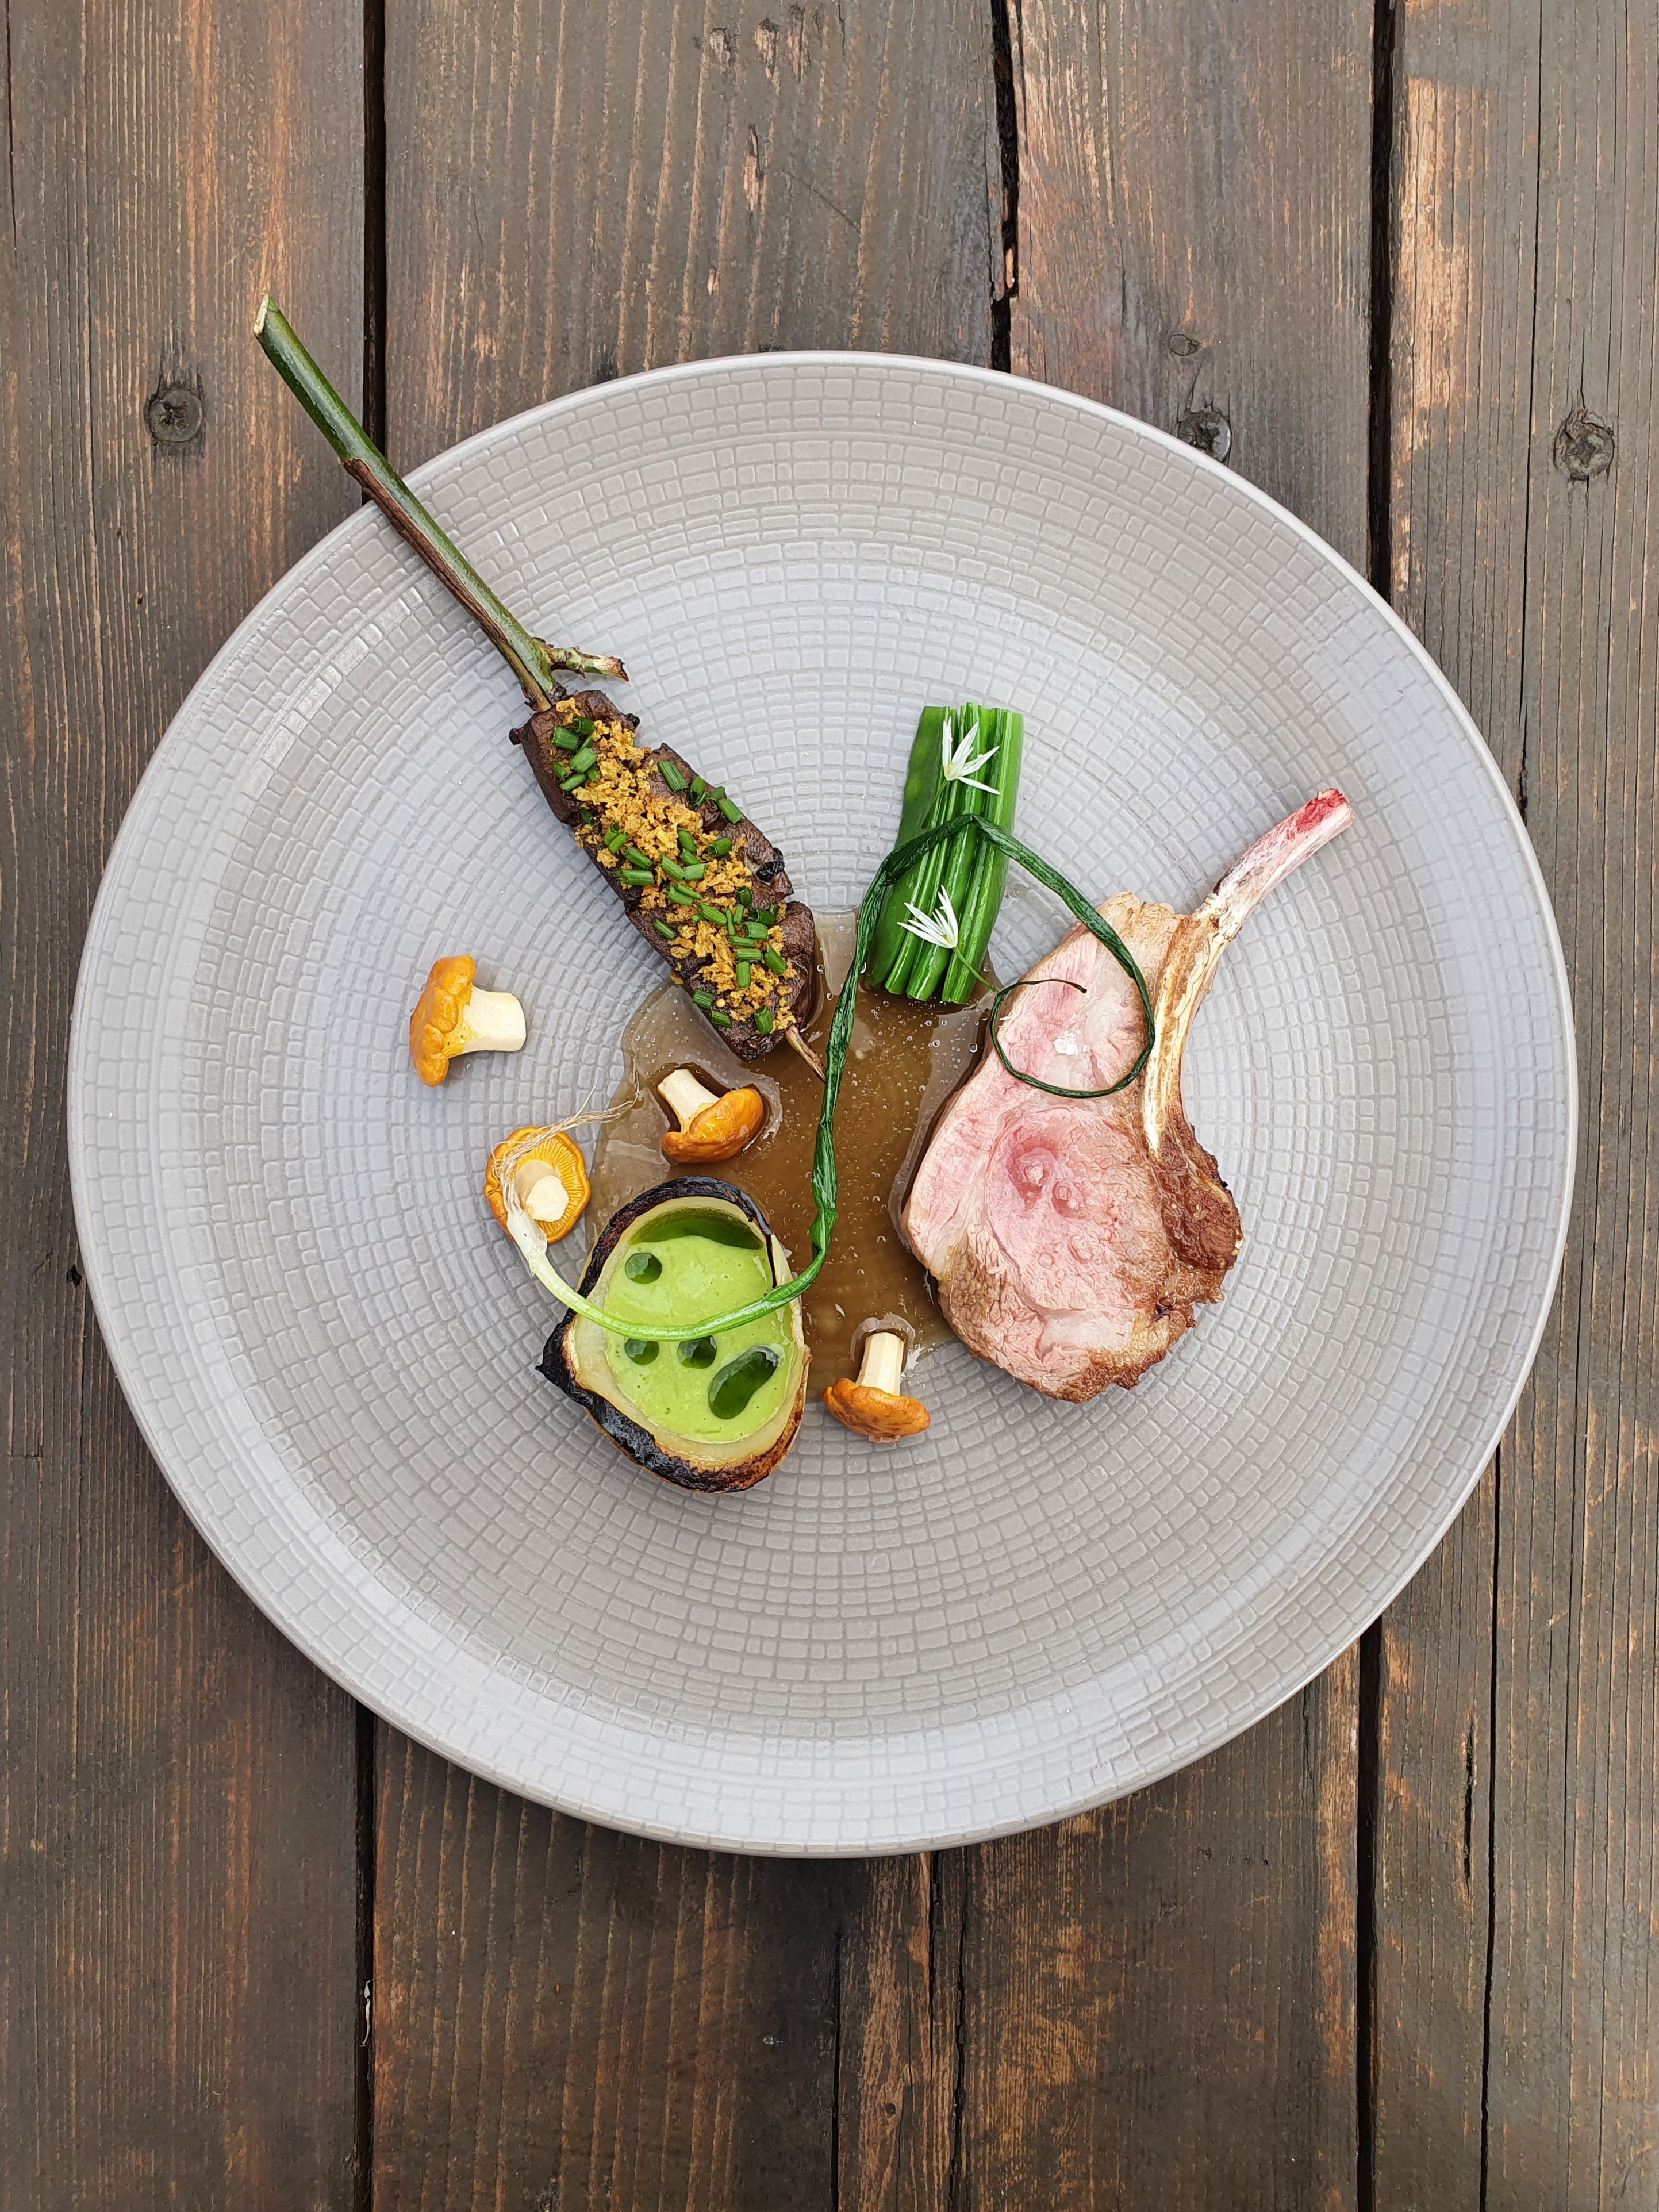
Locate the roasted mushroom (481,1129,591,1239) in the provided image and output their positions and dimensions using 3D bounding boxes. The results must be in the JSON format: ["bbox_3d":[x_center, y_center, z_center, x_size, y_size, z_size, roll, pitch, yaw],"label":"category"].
[{"bbox_3d":[-0.058,0.016,0.327,0.021,0.016,0.021,0,103,-15],"label":"roasted mushroom"}]

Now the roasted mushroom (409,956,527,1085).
[{"bbox_3d":[-0.071,-0.017,0.325,0.022,0.018,0.025,7,90,0],"label":"roasted mushroom"}]

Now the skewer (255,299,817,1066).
[{"bbox_3d":[-0.054,-0.081,0.317,0.028,0.025,0.175,-36,94,0],"label":"skewer"}]

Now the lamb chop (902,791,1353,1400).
[{"bbox_3d":[0.058,-0.007,0.323,0.064,0.024,0.126,20,90,0],"label":"lamb chop"}]

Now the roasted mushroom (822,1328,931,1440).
[{"bbox_3d":[0.009,0.055,0.325,0.021,0.018,0.021,3,90,0],"label":"roasted mushroom"}]

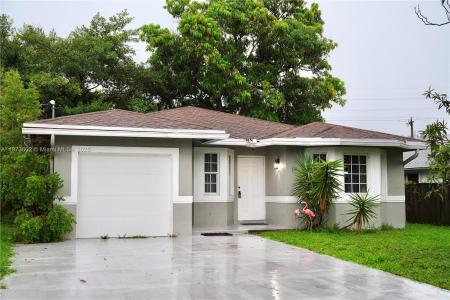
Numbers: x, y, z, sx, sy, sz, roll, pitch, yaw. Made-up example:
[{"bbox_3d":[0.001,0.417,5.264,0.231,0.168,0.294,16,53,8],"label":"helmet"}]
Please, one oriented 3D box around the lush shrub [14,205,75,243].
[{"bbox_3d":[-4.300,1.750,12.500,1.420,0.920,1.150,1,-5,-18],"label":"lush shrub"}]

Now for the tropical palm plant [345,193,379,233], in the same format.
[{"bbox_3d":[3.820,1.750,14.700,0.970,1.110,0.950,1,-5,-18],"label":"tropical palm plant"}]

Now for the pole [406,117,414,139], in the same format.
[{"bbox_3d":[20.100,0.910,56.700,0.600,9.000,0.350,0,-4,0],"label":"pole"}]

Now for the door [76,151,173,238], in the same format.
[{"bbox_3d":[-2.500,1.155,13.380,2.420,2.140,0.100,1,-5,-18],"label":"door"}]

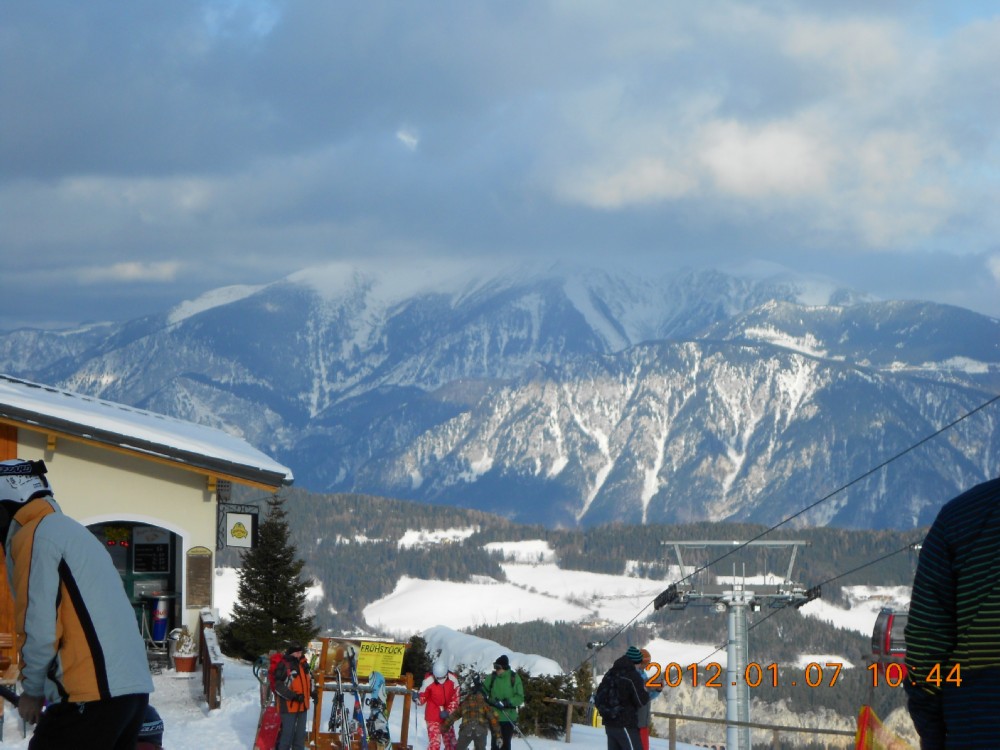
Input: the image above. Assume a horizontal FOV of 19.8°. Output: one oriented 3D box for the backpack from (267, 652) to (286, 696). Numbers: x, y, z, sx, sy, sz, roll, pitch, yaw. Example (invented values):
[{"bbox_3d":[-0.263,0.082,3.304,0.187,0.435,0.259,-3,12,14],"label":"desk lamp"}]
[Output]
[{"bbox_3d":[-2.922,3.969,37.900,0.230,0.520,0.300,0,-1,30],"label":"backpack"}]

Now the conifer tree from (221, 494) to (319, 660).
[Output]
[{"bbox_3d":[-3.909,3.451,48.500,1.660,2.880,1.660,0,-1,0],"label":"conifer tree"}]

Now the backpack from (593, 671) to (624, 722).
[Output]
[{"bbox_3d":[1.288,3.788,33.800,0.230,0.550,0.330,13,-6,-43],"label":"backpack"}]

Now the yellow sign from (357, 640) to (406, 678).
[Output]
[{"bbox_3d":[-1.559,3.747,37.600,0.600,0.430,0.020,7,-1,9],"label":"yellow sign"}]

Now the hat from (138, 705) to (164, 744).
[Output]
[{"bbox_3d":[-1.695,1.650,13.500,0.220,0.190,0.230,0,-1,18],"label":"hat"}]

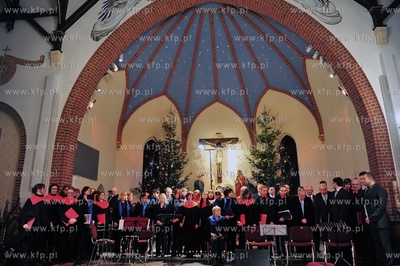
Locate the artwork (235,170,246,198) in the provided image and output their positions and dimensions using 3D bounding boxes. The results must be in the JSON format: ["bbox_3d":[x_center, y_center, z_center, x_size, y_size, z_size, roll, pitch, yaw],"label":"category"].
[{"bbox_3d":[1.650,2.109,10.697,0.460,1.200,0.400,-6,-16,21],"label":"artwork"}]

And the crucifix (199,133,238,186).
[{"bbox_3d":[0.855,1.108,11.800,1.770,2.260,0.320,-2,-15,6],"label":"crucifix"}]

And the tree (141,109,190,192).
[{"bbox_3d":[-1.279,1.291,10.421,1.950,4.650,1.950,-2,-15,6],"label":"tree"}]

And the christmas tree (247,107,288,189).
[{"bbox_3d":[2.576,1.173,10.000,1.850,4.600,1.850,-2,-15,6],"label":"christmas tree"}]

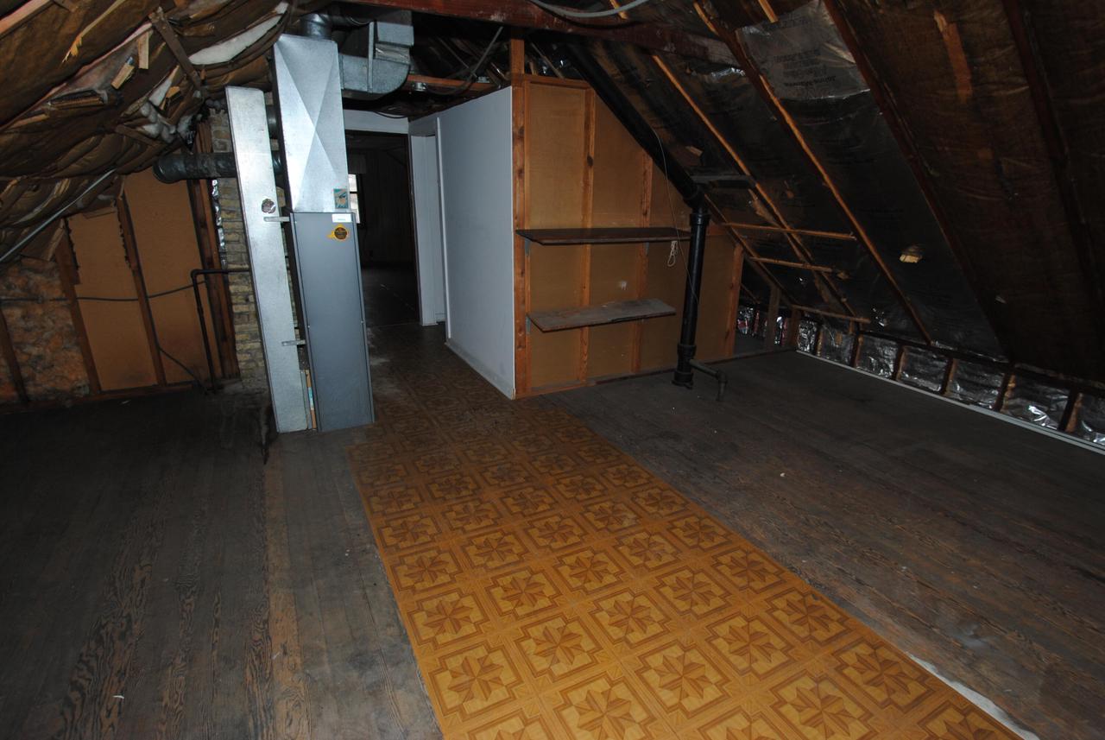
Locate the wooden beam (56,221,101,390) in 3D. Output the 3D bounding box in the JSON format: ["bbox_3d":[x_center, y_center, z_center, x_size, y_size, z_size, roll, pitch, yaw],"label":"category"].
[{"bbox_3d":[-3.280,-0.409,3.626,0.053,1.186,0.084,-7,20,-27],"label":"wooden beam"}]

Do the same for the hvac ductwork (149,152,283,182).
[{"bbox_3d":[-2.205,-1.358,3.492,0.736,0.168,0.181,-7,20,-27],"label":"hvac ductwork"}]

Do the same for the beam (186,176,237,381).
[{"bbox_3d":[-2.547,-0.660,3.952,0.115,1.513,0.094,-7,20,-27],"label":"beam"}]

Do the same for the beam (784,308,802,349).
[{"bbox_3d":[2.771,-0.486,5.992,0.072,0.452,0.069,-7,20,-27],"label":"beam"}]

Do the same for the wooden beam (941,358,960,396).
[{"bbox_3d":[3.503,0.054,4.597,0.075,0.331,0.056,-7,20,-27],"label":"wooden beam"}]

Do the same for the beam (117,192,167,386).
[{"bbox_3d":[-2.946,-0.560,3.763,0.053,1.392,0.084,-7,20,-27],"label":"beam"}]

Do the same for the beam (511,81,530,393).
[{"bbox_3d":[-0.234,-0.897,3.874,0.119,2.259,0.081,-7,20,-27],"label":"beam"}]

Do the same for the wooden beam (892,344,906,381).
[{"bbox_3d":[3.315,-0.074,4.981,0.075,0.331,0.056,-7,20,-27],"label":"wooden beam"}]

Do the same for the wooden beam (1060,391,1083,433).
[{"bbox_3d":[3.852,0.309,3.877,0.075,0.300,0.059,-7,20,-27],"label":"wooden beam"}]

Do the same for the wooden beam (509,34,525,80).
[{"bbox_3d":[-0.240,-2.079,3.489,0.094,0.250,0.056,-7,20,-27],"label":"wooden beam"}]

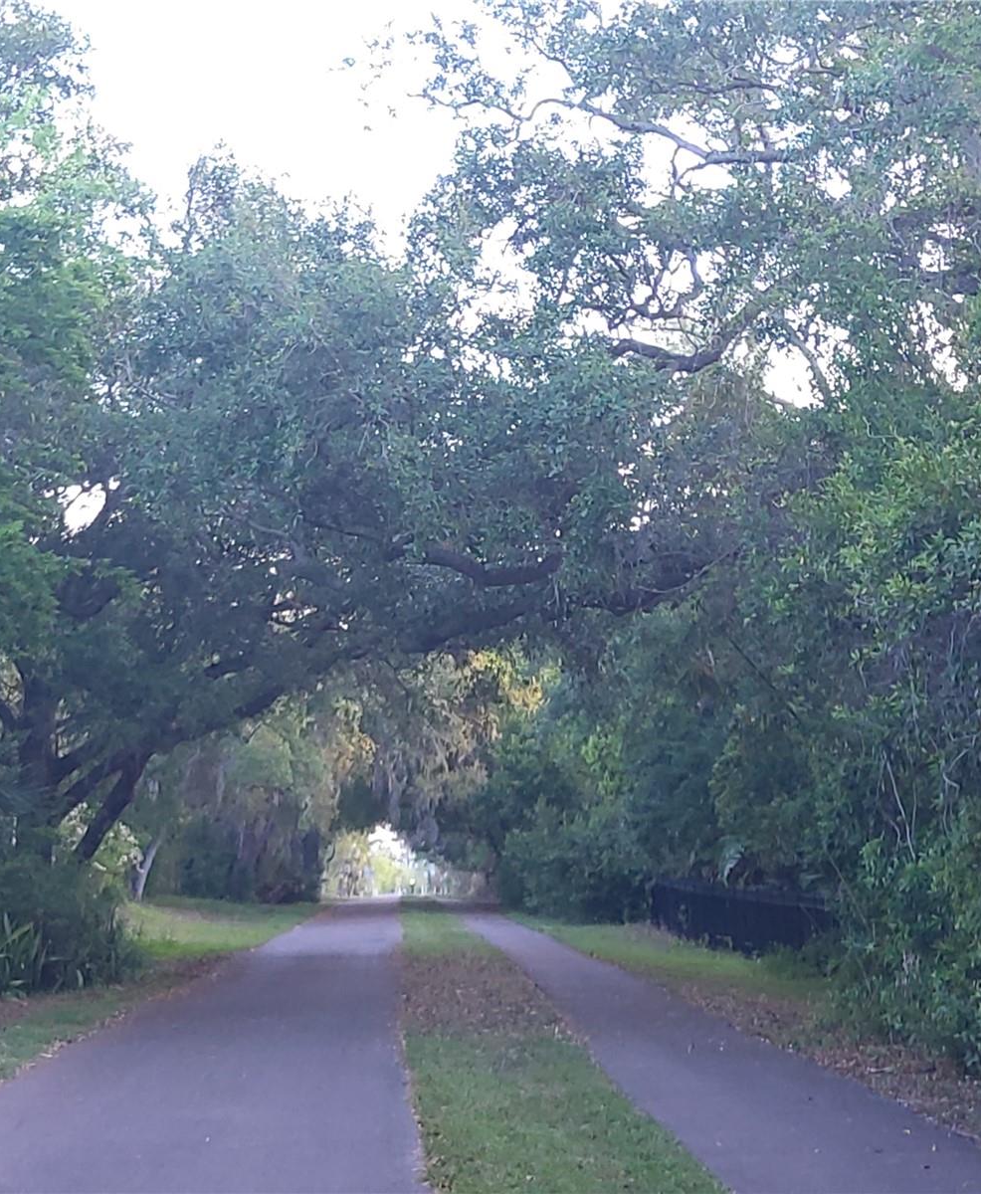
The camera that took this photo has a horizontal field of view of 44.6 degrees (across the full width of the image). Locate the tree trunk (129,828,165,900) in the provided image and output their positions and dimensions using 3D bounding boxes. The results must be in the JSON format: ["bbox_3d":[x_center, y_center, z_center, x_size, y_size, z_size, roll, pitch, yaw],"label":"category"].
[{"bbox_3d":[-10.641,8.274,37.000,1.050,2.300,0.750,0,-12,0],"label":"tree trunk"}]

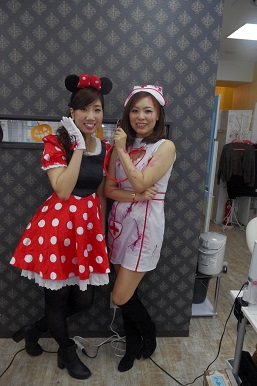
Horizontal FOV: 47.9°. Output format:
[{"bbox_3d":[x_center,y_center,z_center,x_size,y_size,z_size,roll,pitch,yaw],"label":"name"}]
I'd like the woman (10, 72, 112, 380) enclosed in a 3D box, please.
[{"bbox_3d":[-0.394,0.240,1.619,0.570,1.730,0.480,-6,15,-36],"label":"woman"}]

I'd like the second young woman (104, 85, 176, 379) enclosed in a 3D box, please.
[{"bbox_3d":[0.048,0.269,1.667,0.440,1.690,0.380,8,13,22],"label":"second young woman"}]

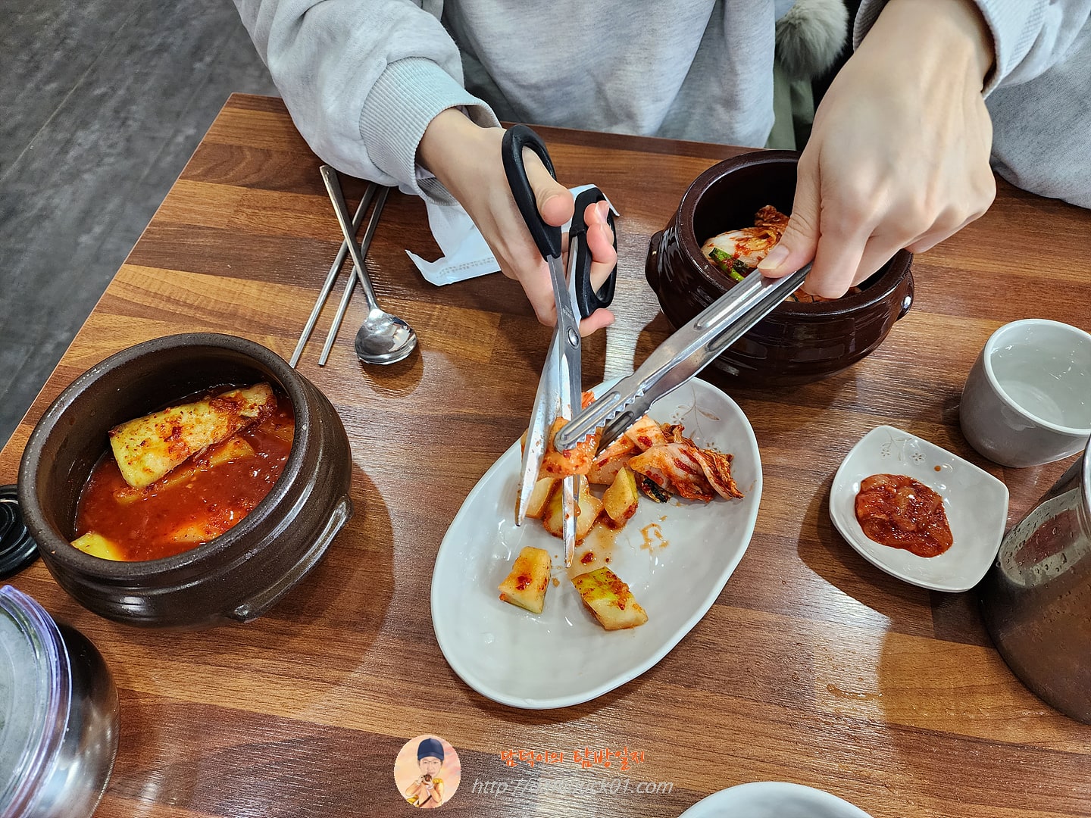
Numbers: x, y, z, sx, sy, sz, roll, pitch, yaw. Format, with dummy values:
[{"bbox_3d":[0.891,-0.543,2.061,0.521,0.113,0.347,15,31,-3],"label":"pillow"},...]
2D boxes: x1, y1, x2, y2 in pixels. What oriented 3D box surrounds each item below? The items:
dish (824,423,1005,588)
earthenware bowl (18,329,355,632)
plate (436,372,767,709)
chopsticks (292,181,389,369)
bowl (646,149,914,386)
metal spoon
[{"bbox_3d":[0.205,0.063,0.412,0.089,0.027,0.089,33,63,19],"label":"dish"},{"bbox_3d":[-0.187,0.038,0.395,0.166,0.081,0.160,0,58,0],"label":"earthenware bowl"},{"bbox_3d":[0.034,0.066,0.410,0.142,0.027,0.224,36,64,20],"label":"plate"},{"bbox_3d":[-0.141,-0.122,0.540,0.025,0.007,0.222,8,58,5],"label":"chopsticks"},{"bbox_3d":[0.151,-0.088,0.474,0.170,0.084,0.154,8,58,5],"label":"bowl"},{"bbox_3d":[-0.138,-0.108,0.524,0.042,0.020,0.203,-17,59,-10],"label":"metal spoon"}]

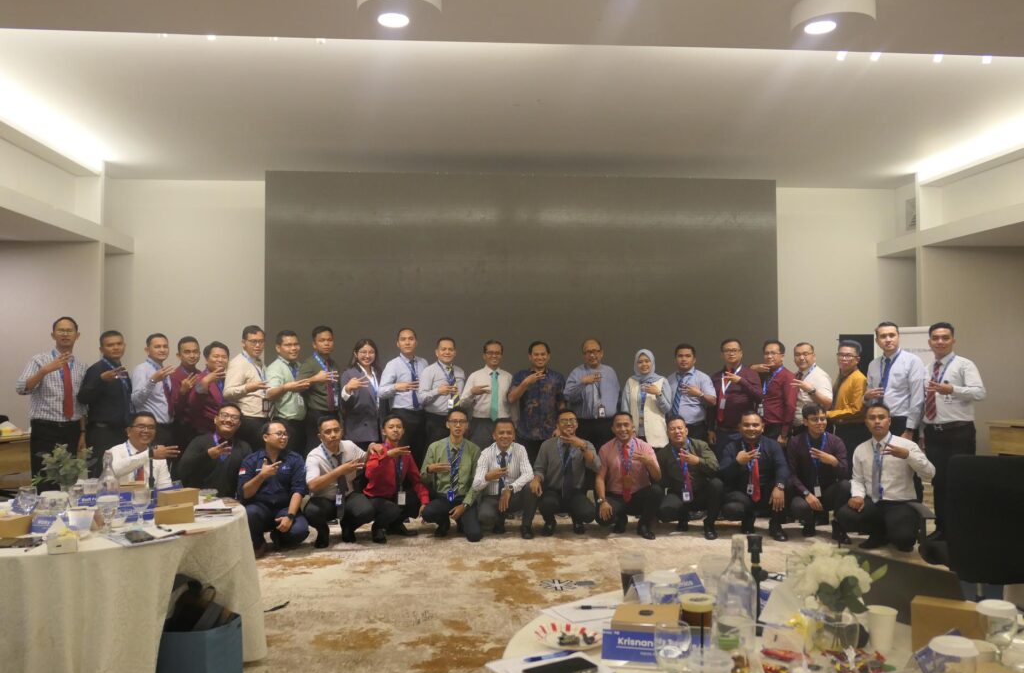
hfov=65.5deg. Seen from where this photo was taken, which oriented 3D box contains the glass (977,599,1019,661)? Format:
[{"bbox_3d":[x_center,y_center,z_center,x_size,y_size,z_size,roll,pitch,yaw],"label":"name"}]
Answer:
[{"bbox_3d":[1.138,0.697,1.855,0.092,0.155,0.092,0,-2,0],"label":"glass"}]

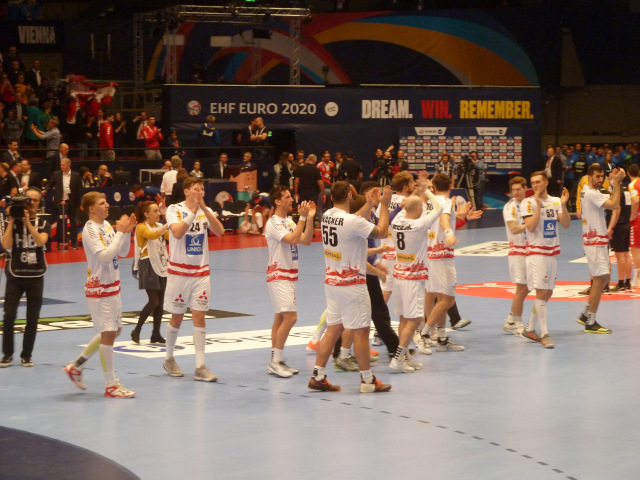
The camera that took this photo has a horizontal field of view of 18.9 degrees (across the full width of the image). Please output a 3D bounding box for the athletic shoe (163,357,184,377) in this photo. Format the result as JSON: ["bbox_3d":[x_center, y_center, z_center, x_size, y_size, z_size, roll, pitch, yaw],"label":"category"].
[{"bbox_3d":[-1.451,1.278,19.075,0.115,0.130,0.310,-2,4,-32],"label":"athletic shoe"}]

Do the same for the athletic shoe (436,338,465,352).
[{"bbox_3d":[1.448,1.153,21.282,0.315,0.130,0.115,0,4,0],"label":"athletic shoe"}]

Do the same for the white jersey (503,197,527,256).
[{"bbox_3d":[2.380,-0.160,22.883,0.330,0.703,0.460,3,5,43],"label":"white jersey"}]

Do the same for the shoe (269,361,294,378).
[{"bbox_3d":[-0.395,1.287,19.209,0.310,0.130,0.115,3,5,40],"label":"shoe"}]

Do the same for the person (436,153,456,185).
[{"bbox_3d":[3.336,-1.428,50.908,0.540,1.655,0.360,0,3,2],"label":"person"}]

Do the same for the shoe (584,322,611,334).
[{"bbox_3d":[3.320,1.050,22.907,0.320,0.134,0.115,0,4,3],"label":"shoe"}]

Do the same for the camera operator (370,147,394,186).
[{"bbox_3d":[1.674,-1.545,51.500,0.620,1.820,0.480,0,4,3],"label":"camera operator"}]

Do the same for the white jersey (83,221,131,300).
[{"bbox_3d":[-1.969,0.179,17.692,0.380,0.730,0.480,2,4,25],"label":"white jersey"}]

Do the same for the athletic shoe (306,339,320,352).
[{"bbox_3d":[0.011,1.172,21.097,0.310,0.125,0.115,1,4,14],"label":"athletic shoe"}]

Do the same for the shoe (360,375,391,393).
[{"bbox_3d":[0.525,1.351,17.896,0.305,0.125,0.115,0,3,-2],"label":"shoe"}]

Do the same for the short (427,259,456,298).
[{"bbox_3d":[1.334,0.385,21.113,0.320,0.473,0.370,-2,4,-25],"label":"short"}]

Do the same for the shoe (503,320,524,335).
[{"bbox_3d":[2.291,1.032,22.652,0.310,0.130,0.115,14,11,34],"label":"shoe"}]

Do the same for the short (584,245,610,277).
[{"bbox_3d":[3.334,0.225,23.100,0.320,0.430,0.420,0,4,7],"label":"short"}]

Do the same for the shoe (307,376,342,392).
[{"bbox_3d":[0.045,1.348,18.157,0.325,0.135,0.120,1,4,20],"label":"shoe"}]

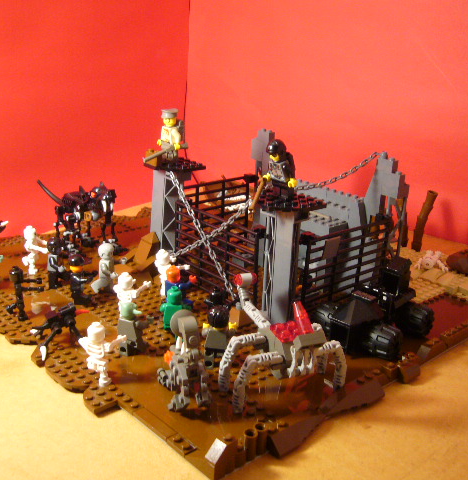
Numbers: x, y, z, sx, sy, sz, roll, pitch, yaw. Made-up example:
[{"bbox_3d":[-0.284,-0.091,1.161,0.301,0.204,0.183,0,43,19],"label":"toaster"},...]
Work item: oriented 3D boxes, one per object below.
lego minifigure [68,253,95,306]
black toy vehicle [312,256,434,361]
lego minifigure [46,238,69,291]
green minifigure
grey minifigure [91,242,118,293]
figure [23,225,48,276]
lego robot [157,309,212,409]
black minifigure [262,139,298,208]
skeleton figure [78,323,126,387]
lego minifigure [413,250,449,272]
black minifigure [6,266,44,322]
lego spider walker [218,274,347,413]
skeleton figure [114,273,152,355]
[{"bbox_3d":[-0.119,0.030,0.505,0.021,0.042,0.025,-4,20,-20],"label":"lego minifigure"},{"bbox_3d":[0.103,0.045,0.478,0.071,0.057,0.086,17,23,37],"label":"black toy vehicle"},{"bbox_3d":[-0.145,0.019,0.535,0.019,0.042,0.025,-1,19,-9],"label":"lego minifigure"},{"bbox_3d":[-0.043,0.052,0.459,0.024,0.040,0.018,7,19,12],"label":"green minifigure"},{"bbox_3d":[-0.104,0.024,0.528,0.023,0.041,0.026,3,19,1],"label":"grey minifigure"},{"bbox_3d":[-0.173,0.009,0.563,0.025,0.042,0.024,-3,19,-15],"label":"figure"},{"bbox_3d":[-0.029,0.068,0.382,0.033,0.061,0.029,-14,25,-41],"label":"lego robot"},{"bbox_3d":[0.030,-0.043,0.422,0.018,0.042,0.025,-23,30,-37],"label":"black minifigure"},{"bbox_3d":[-0.079,0.069,0.396,0.024,0.042,0.022,16,23,35],"label":"skeleton figure"},{"bbox_3d":[0.193,0.019,0.627,0.031,0.011,0.042,10,20,22],"label":"lego minifigure"},{"bbox_3d":[-0.152,0.039,0.474,0.028,0.042,0.023,-4,20,-19],"label":"black minifigure"},{"bbox_3d":[0.025,0.060,0.408,0.078,0.066,0.062,-6,21,-26],"label":"lego spider walker"},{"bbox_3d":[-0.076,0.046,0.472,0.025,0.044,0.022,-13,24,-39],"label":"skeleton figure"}]

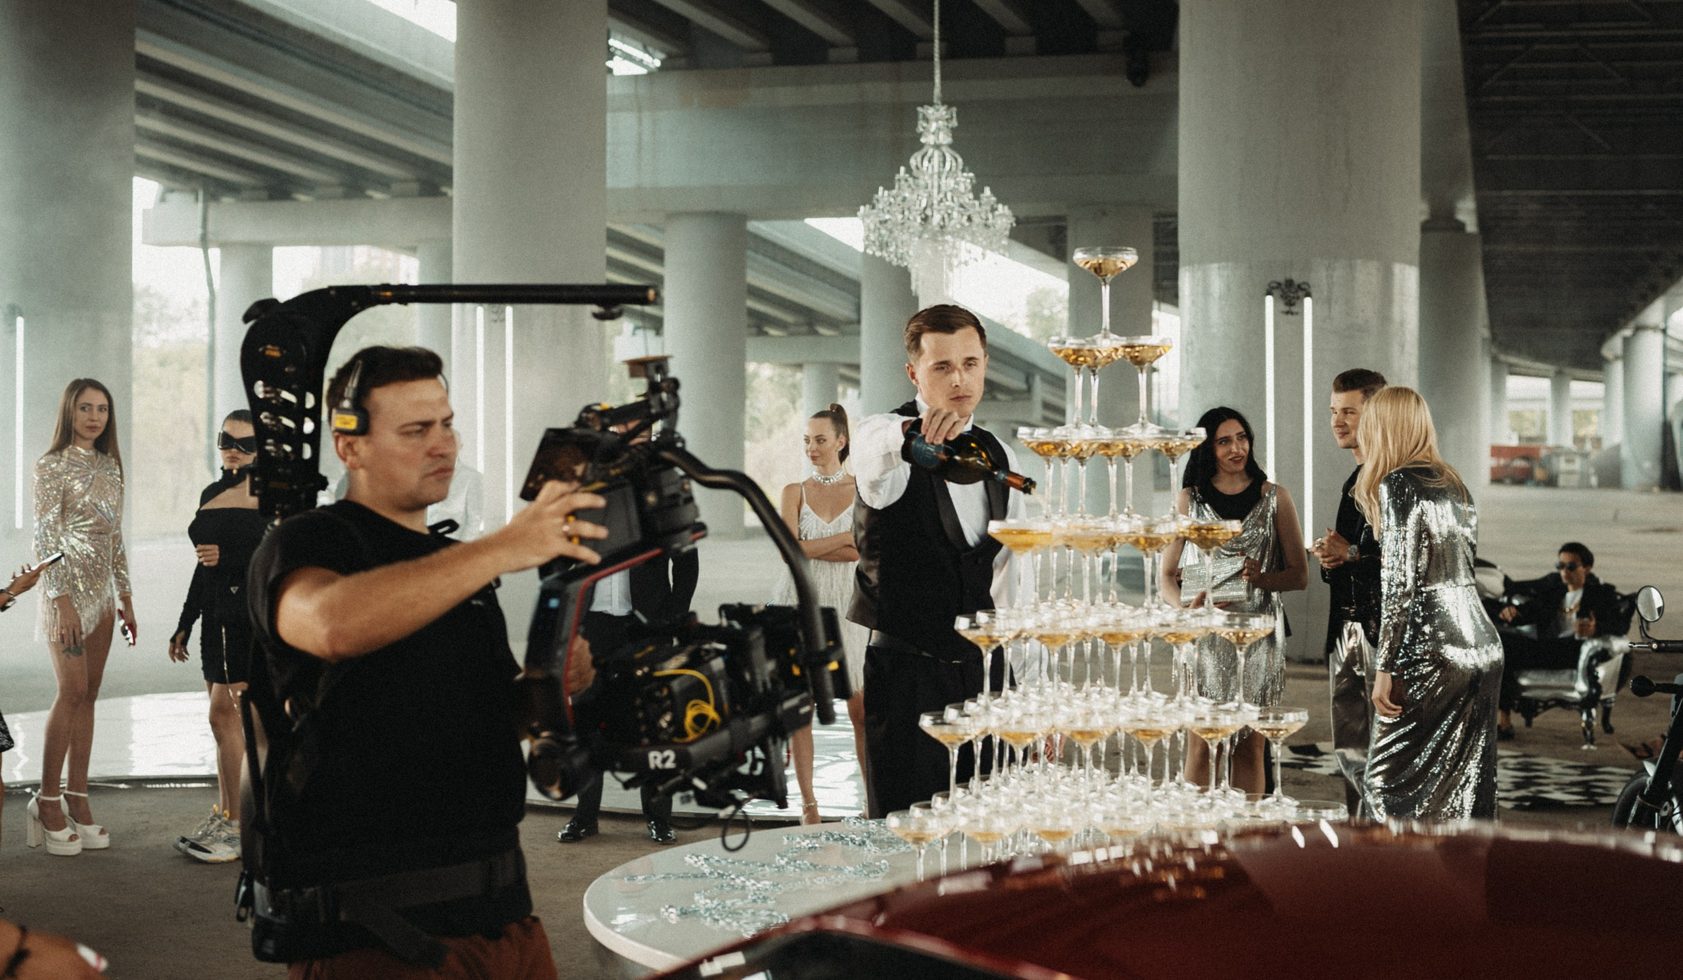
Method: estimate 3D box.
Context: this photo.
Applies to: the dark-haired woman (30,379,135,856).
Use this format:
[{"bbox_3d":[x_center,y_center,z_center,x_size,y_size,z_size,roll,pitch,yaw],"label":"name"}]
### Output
[{"bbox_3d":[-2.910,0.495,7.154,0.430,1.810,0.340,0,1,-37],"label":"dark-haired woman"}]

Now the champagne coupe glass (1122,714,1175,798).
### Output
[{"bbox_3d":[0.495,0.430,2.999,0.106,0.153,0.106,0,1,0],"label":"champagne coupe glass"}]

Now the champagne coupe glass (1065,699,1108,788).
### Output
[{"bbox_3d":[0.394,0.430,2.985,0.106,0.153,0.106,0,1,0],"label":"champagne coupe glass"}]

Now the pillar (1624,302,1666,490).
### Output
[{"bbox_3d":[39.476,-4.493,92.000,1.950,9.100,1.950,0,1,0],"label":"pillar"}]

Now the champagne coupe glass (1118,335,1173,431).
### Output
[{"bbox_3d":[0.500,-0.177,3.096,0.105,0.150,0.105,0,0,0],"label":"champagne coupe glass"}]

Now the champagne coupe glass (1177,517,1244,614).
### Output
[{"bbox_3d":[0.606,0.124,3.081,0.107,0.151,0.107,0,1,0],"label":"champagne coupe glass"}]

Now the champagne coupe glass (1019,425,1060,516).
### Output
[{"bbox_3d":[0.339,-0.022,3.047,0.105,0.150,0.105,0,0,0],"label":"champagne coupe glass"}]

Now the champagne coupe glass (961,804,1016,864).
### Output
[{"bbox_3d":[0.227,0.573,2.918,0.105,0.150,0.105,0,0,0],"label":"champagne coupe glass"}]

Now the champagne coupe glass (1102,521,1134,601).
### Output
[{"bbox_3d":[0.475,0.124,3.250,0.107,0.151,0.107,0,1,0],"label":"champagne coupe glass"}]

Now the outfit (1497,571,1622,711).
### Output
[{"bbox_3d":[3.963,0.825,10.350,0.650,0.800,0.650,0,1,29],"label":"outfit"}]

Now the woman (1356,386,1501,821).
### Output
[{"bbox_3d":[1.854,0.562,5.904,0.450,1.760,0.440,1,1,38],"label":"woman"}]

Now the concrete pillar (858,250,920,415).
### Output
[{"bbox_3d":[1.560,-3.688,59.976,1.900,9.500,1.900,0,0,0],"label":"concrete pillar"}]

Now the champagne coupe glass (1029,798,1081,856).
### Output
[{"bbox_3d":[0.338,0.587,2.967,0.107,0.151,0.107,0,1,0],"label":"champagne coupe glass"}]

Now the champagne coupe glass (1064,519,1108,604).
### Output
[{"bbox_3d":[0.419,0.128,3.220,0.113,0.162,0.113,0,1,0],"label":"champagne coupe glass"}]

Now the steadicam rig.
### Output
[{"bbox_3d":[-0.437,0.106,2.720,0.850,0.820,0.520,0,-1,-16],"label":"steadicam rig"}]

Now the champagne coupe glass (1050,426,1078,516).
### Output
[{"bbox_3d":[0.400,-0.031,3.347,0.113,0.162,0.113,0,1,0],"label":"champagne coupe glass"}]

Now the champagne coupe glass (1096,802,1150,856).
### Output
[{"bbox_3d":[0.445,0.582,2.962,0.106,0.153,0.106,0,1,0],"label":"champagne coupe glass"}]

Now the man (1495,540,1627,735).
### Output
[{"bbox_3d":[4.006,0.880,10.406,0.700,1.090,0.750,1,1,43],"label":"man"}]

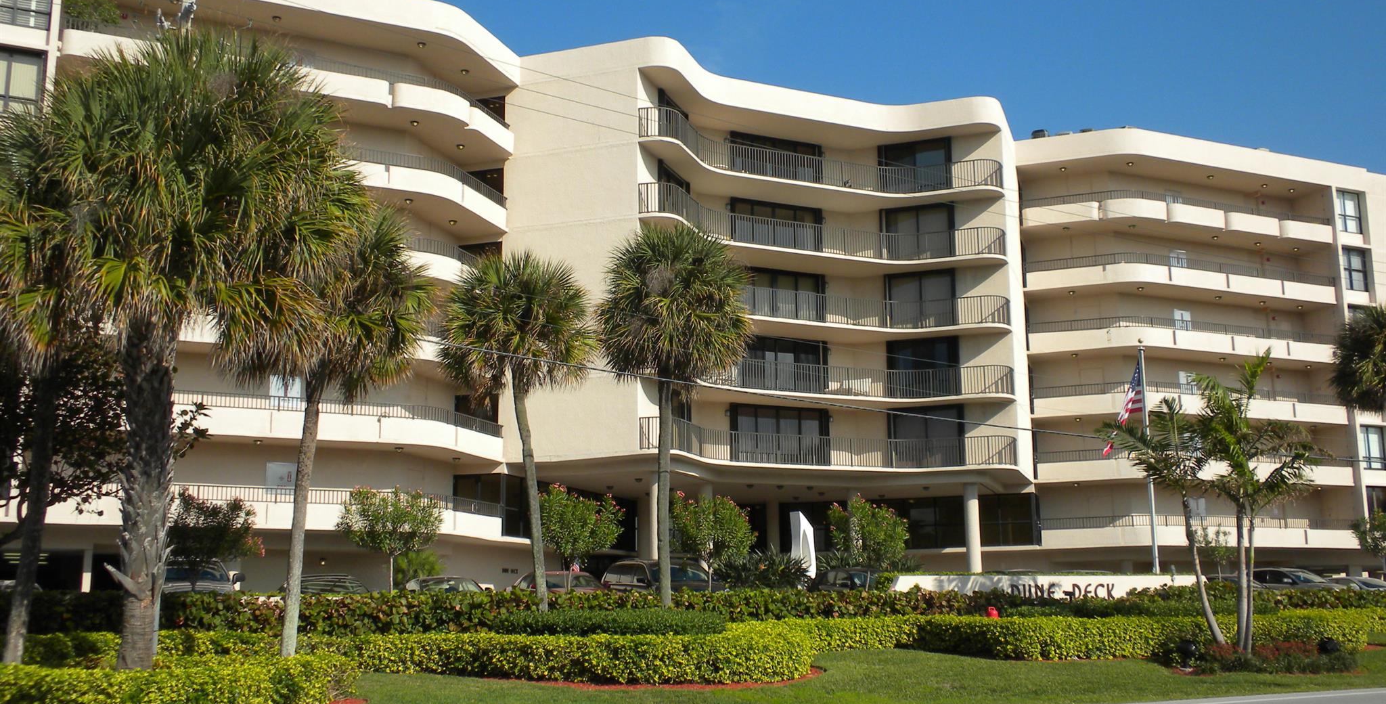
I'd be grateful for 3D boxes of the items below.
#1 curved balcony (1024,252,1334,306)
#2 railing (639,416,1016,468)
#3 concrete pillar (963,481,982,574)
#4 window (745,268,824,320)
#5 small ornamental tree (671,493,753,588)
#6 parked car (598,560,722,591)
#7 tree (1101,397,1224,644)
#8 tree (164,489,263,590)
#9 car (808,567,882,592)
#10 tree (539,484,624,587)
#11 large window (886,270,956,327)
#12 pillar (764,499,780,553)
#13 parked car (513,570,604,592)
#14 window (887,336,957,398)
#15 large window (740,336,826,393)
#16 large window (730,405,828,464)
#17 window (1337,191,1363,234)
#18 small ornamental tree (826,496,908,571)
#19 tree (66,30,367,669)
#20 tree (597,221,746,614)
[{"bbox_3d":[21.549,-2.958,65.418,14.826,1.270,4.464,3,-11,-22],"label":"curved balcony"},{"bbox_3d":[4.410,3.715,55.494,15.701,1.270,4.971,4,-11,-25],"label":"railing"},{"bbox_3d":[10.605,7.470,55.700,0.630,4.900,0.630,5,-12,-28],"label":"concrete pillar"},{"bbox_3d":[3.400,-2.049,58.088,4.200,2.400,0.150,5,-12,-28],"label":"window"},{"bbox_3d":[0.433,4.717,32.740,1.850,3.181,1.850,0,-9,0],"label":"small ornamental tree"},{"bbox_3d":[-0.775,6.378,39.503,1.870,1.740,4.650,5,-12,-28],"label":"parked car"},{"bbox_3d":[9.804,3.535,30.634,2.573,5.259,2.444,-1,-10,0],"label":"tree"},{"bbox_3d":[-10.009,4.324,30.670,2.050,2.977,2.050,5,-12,-28],"label":"tree"},{"bbox_3d":[4.241,6.256,37.882,1.800,1.450,4.700,4,-11,-27],"label":"car"},{"bbox_3d":[-2.617,4.754,34.605,2.000,3.364,2.000,-1,-11,0],"label":"tree"},{"bbox_3d":[9.002,-1.992,58.412,2.850,2.300,0.150,-5,-10,25],"label":"large window"},{"bbox_3d":[3.523,7.637,64.953,0.520,2.550,0.520,5,-11,-27],"label":"pillar"},{"bbox_3d":[-2.984,5.843,34.683,1.800,1.430,4.750,4,-11,-27],"label":"parked car"},{"bbox_3d":[9.026,0.624,58.012,2.850,2.300,0.150,-5,-10,25],"label":"window"},{"bbox_3d":[3.362,0.568,56.816,4.300,2.250,0.150,4,-11,-27],"label":"large window"},{"bbox_3d":[3.511,3.355,58.650,4.500,2.400,0.200,5,-11,-27],"label":"large window"},{"bbox_3d":[29.393,-6.224,66.280,1.420,1.880,0.150,5,-12,-28],"label":"window"},{"bbox_3d":[4.119,4.952,34.542,1.850,3.155,1.850,4,-11,-27],"label":"small ornamental tree"},{"bbox_3d":[-5.417,0.066,16.549,3.433,7.715,3.261,-1,-10,0],"label":"tree"},{"bbox_3d":[-0.354,1.544,28.159,2.941,8.127,2.794,-1,-10,0],"label":"tree"}]

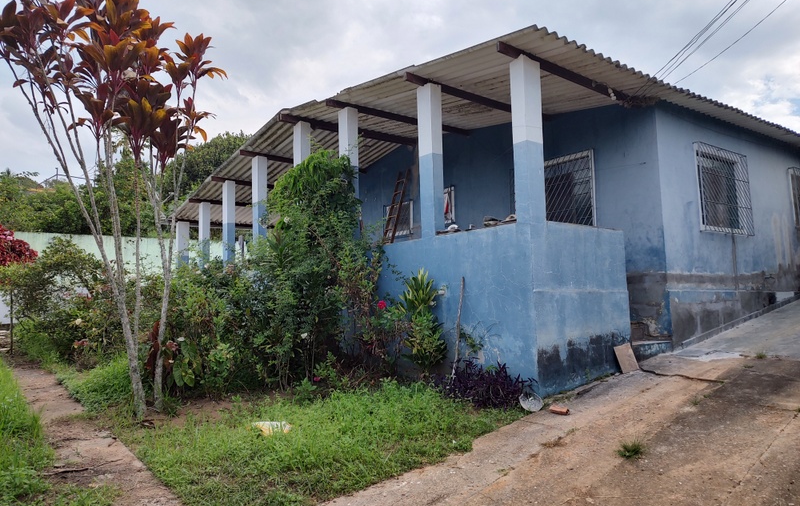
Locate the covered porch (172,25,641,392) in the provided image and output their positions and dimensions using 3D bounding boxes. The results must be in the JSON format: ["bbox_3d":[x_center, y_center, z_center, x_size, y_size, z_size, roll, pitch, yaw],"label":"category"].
[{"bbox_3d":[-1.432,-0.185,12.372,3.450,4.870,14.000,3,-7,-38],"label":"covered porch"}]

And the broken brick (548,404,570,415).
[{"bbox_3d":[1.552,1.522,5.380,0.175,0.060,0.110,-7,-2,33],"label":"broken brick"}]

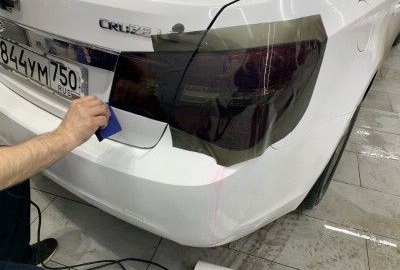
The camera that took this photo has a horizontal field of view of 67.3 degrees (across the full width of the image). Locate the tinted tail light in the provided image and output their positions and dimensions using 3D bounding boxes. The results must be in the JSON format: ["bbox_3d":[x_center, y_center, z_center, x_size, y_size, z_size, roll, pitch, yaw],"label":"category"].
[{"bbox_3d":[0.019,-0.116,0.726,0.450,0.350,0.230,18,41,21],"label":"tinted tail light"}]

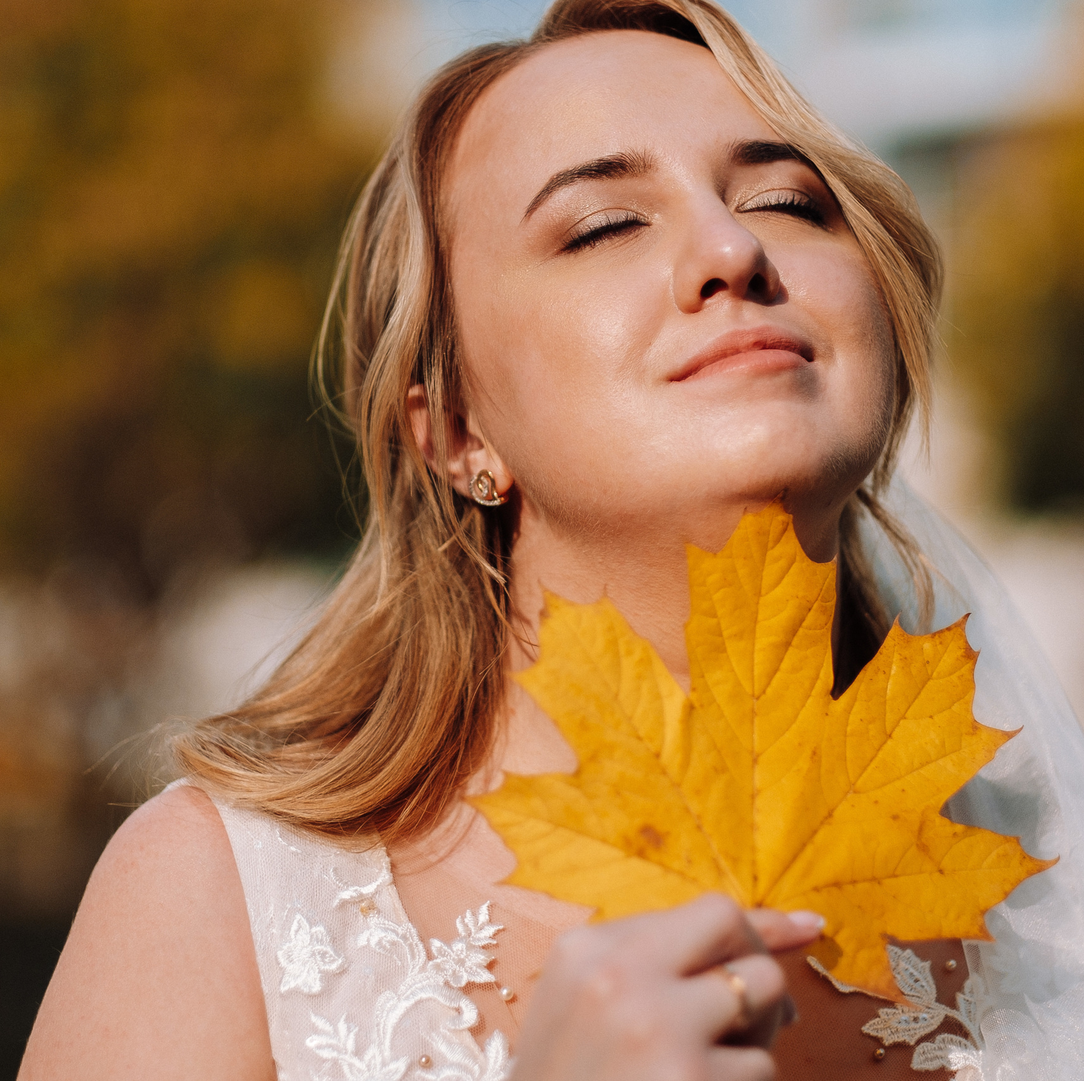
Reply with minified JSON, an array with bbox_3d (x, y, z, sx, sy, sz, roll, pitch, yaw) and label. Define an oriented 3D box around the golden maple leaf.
[{"bbox_3d":[0.068,0.066,1.150,0.182,0.160,0.030,7,-16,-19],"label":"golden maple leaf"}]

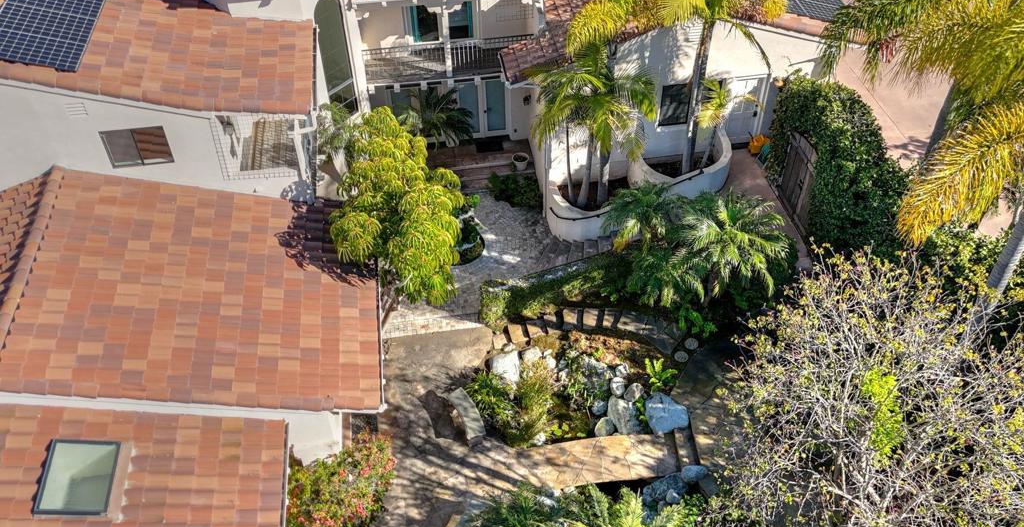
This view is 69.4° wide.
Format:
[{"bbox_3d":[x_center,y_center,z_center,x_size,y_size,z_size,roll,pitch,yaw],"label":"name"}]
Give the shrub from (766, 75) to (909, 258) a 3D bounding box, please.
[{"bbox_3d":[7.794,-2.670,18.124,2.100,2.600,5.600,-1,38,0],"label":"shrub"}]

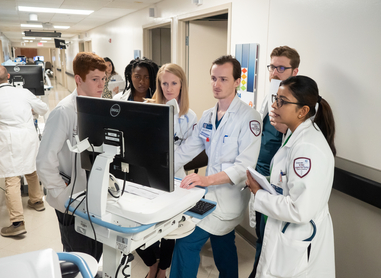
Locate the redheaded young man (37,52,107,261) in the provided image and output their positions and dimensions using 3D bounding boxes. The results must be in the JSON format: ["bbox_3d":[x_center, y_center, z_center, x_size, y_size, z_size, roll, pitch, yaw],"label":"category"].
[{"bbox_3d":[-0.720,0.328,2.272,0.420,1.720,0.540,11,16,38],"label":"redheaded young man"}]

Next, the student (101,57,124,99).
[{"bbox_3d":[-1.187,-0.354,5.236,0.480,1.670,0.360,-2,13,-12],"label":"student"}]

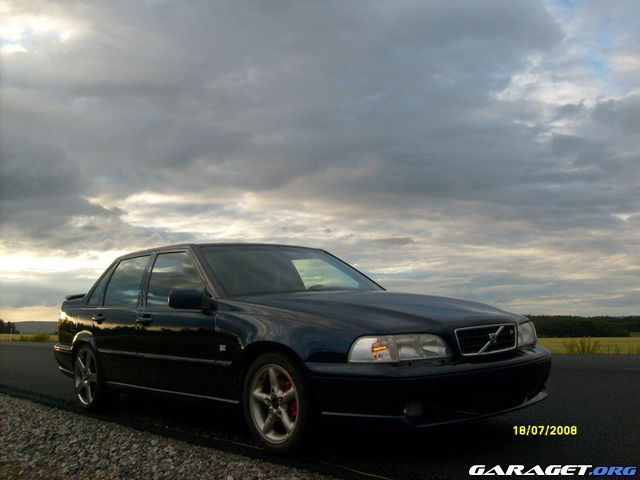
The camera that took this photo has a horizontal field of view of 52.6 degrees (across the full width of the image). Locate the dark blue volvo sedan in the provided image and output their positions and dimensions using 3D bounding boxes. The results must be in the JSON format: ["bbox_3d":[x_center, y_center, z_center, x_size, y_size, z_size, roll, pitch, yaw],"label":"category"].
[{"bbox_3d":[-0.574,0.708,5.275,1.760,1.400,4.719,3,-8,-42],"label":"dark blue volvo sedan"}]

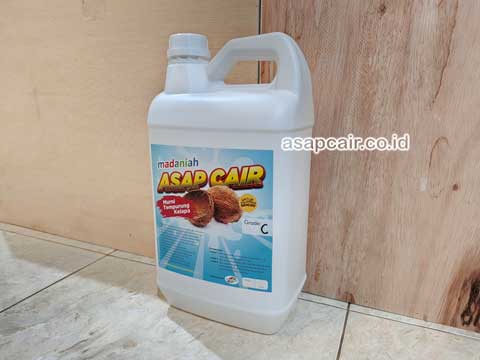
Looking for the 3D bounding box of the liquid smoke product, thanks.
[{"bbox_3d":[-0.009,-0.001,0.380,0.177,0.315,0.125,6,14,22],"label":"liquid smoke product"}]

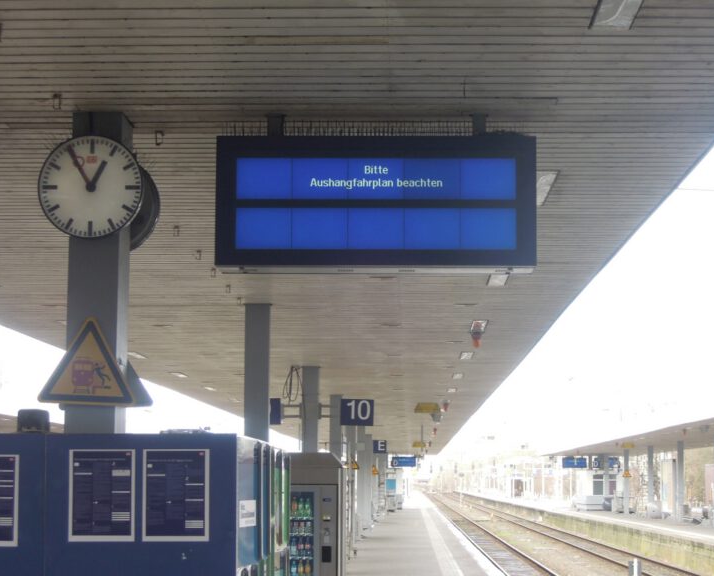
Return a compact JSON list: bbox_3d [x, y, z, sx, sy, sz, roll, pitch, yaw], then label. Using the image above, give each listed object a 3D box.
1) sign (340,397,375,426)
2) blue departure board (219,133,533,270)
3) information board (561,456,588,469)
[{"bbox_3d":[0.013,2.366,32.357,0.626,0.499,0.100,0,-7,2],"label":"sign"},{"bbox_3d":[0.123,-0.498,10.385,1.920,0.796,0.360,0,-7,2],"label":"blue departure board"},{"bbox_3d":[16.957,13.660,133.016,1.920,0.790,0.360,0,-7,2],"label":"information board"}]

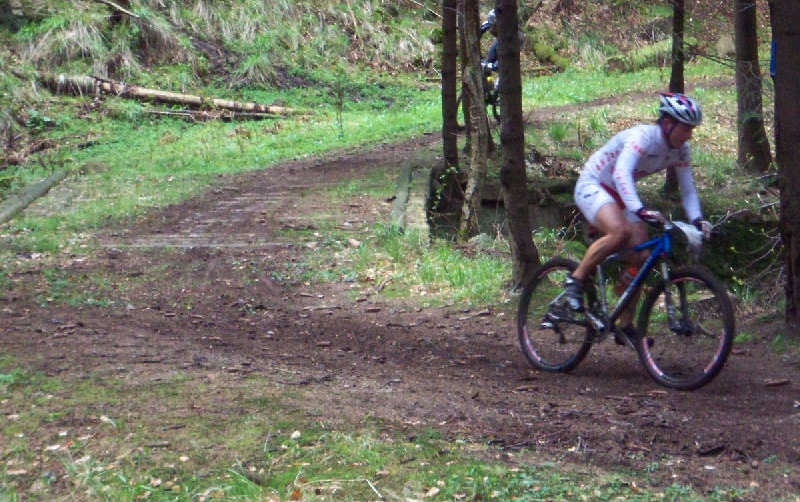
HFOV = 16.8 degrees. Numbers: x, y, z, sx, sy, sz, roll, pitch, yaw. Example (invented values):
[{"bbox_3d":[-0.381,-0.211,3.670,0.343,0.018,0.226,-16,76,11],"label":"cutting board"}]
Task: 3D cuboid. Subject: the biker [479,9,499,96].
[{"bbox_3d":[1.370,-2.650,38.000,0.600,1.450,0.850,2,6,34],"label":"biker"}]

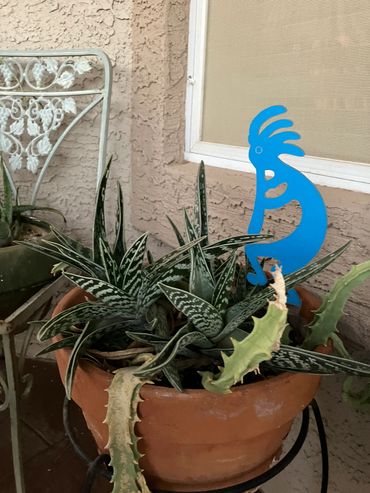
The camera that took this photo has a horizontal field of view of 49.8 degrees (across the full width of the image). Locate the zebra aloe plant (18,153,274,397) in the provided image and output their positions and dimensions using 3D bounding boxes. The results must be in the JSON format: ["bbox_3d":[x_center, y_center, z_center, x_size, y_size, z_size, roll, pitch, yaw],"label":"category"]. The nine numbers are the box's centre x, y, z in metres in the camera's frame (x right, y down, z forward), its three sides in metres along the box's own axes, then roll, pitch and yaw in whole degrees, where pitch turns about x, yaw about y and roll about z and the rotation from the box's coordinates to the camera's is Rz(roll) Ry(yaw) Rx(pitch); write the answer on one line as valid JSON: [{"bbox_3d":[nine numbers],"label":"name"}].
[{"bbox_3d":[-0.044,0.034,0.472,0.290,0.245,0.250,1,15,0],"label":"zebra aloe plant"}]

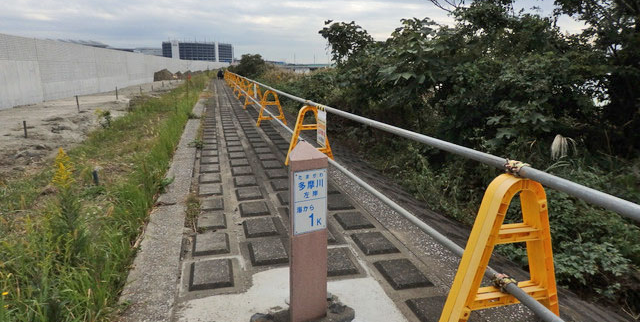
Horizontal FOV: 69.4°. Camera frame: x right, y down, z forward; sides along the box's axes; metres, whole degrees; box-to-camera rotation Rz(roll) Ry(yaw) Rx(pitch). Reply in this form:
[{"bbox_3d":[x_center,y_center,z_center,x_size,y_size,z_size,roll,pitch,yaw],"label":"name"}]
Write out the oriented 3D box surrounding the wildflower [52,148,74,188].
[{"bbox_3d":[-1.665,0.042,3.000,0.140,0.250,0.140,0,12,0],"label":"wildflower"}]

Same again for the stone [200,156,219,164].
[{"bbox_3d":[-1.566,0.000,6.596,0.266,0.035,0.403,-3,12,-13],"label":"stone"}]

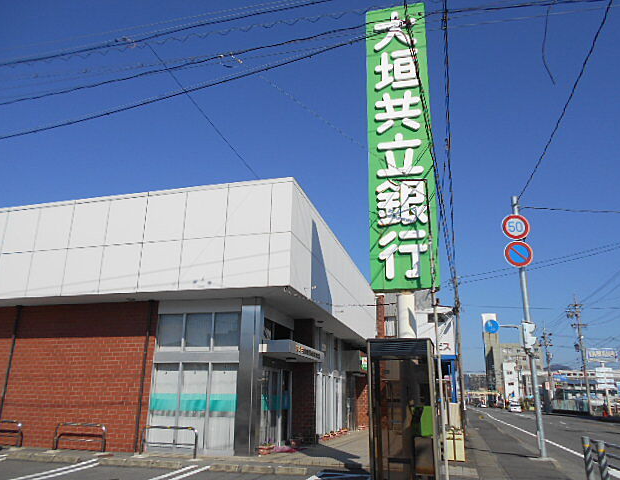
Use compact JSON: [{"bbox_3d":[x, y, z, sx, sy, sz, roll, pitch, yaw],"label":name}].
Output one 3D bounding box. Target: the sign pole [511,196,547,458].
[{"bbox_3d":[6.472,2.259,14.258,0.180,7.688,0.180,-4,-19,15],"label":"sign pole"}]

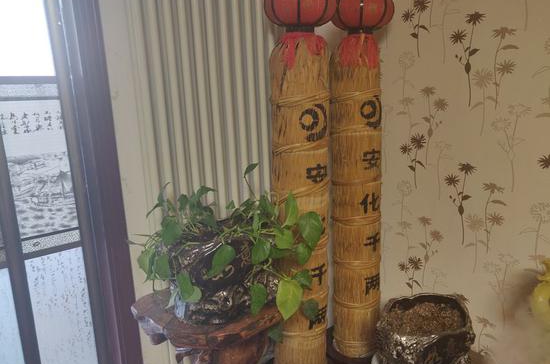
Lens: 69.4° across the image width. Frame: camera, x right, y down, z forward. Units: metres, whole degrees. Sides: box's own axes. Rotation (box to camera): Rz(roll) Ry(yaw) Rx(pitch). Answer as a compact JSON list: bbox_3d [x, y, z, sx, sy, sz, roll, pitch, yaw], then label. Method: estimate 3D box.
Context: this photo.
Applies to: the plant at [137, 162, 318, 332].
[{"bbox_3d":[-0.158,0.190,1.332,0.580,0.480,0.460,-4,11,-7],"label":"plant"}]

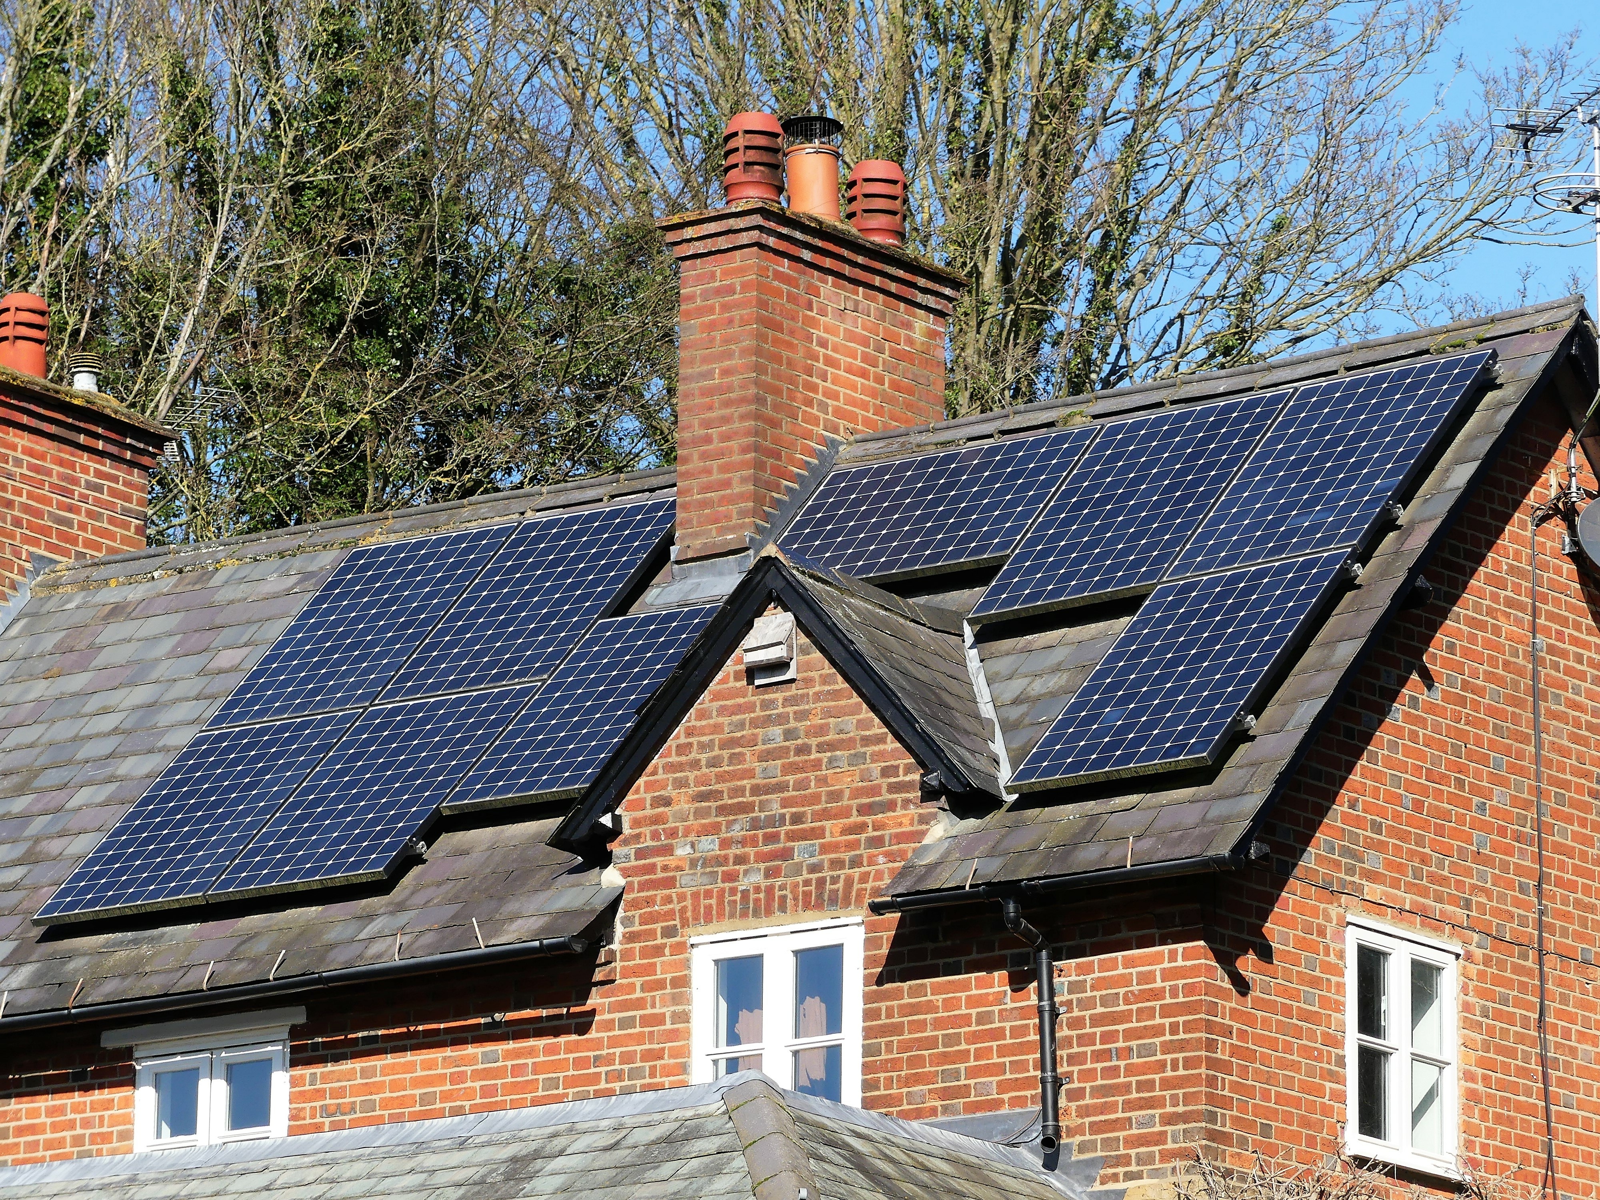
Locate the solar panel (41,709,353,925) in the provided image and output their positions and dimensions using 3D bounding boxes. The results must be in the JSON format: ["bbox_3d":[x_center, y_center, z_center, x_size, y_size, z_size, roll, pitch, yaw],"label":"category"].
[{"bbox_3d":[-2.786,1.012,38.312,1.046,1.559,0.046,-9,-61,36],"label":"solar panel"}]

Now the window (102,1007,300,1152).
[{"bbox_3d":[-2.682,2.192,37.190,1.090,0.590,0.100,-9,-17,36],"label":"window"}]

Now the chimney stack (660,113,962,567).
[{"bbox_3d":[0.051,-1.157,39.284,0.605,2.330,1.600,-9,-17,36],"label":"chimney stack"}]

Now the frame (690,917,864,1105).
[{"bbox_3d":[-0.093,1.906,35.212,0.935,1.020,0.100,-9,-17,36],"label":"frame"}]

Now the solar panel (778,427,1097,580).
[{"bbox_3d":[0.549,-0.382,37.578,1.559,1.046,0.046,-9,-61,36],"label":"solar panel"}]

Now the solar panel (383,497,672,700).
[{"bbox_3d":[-1.233,0.012,38.682,1.046,1.559,0.046,-9,-61,36],"label":"solar panel"}]

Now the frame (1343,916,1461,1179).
[{"bbox_3d":[2.559,1.919,35.042,0.110,1.030,0.900,-9,-17,36],"label":"frame"}]

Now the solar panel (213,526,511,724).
[{"bbox_3d":[-2.093,0.142,39.406,1.046,1.559,0.046,-9,-61,36],"label":"solar panel"}]

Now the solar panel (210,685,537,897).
[{"bbox_3d":[-1.933,0.879,37.689,1.046,1.559,0.046,-9,-61,36],"label":"solar panel"}]

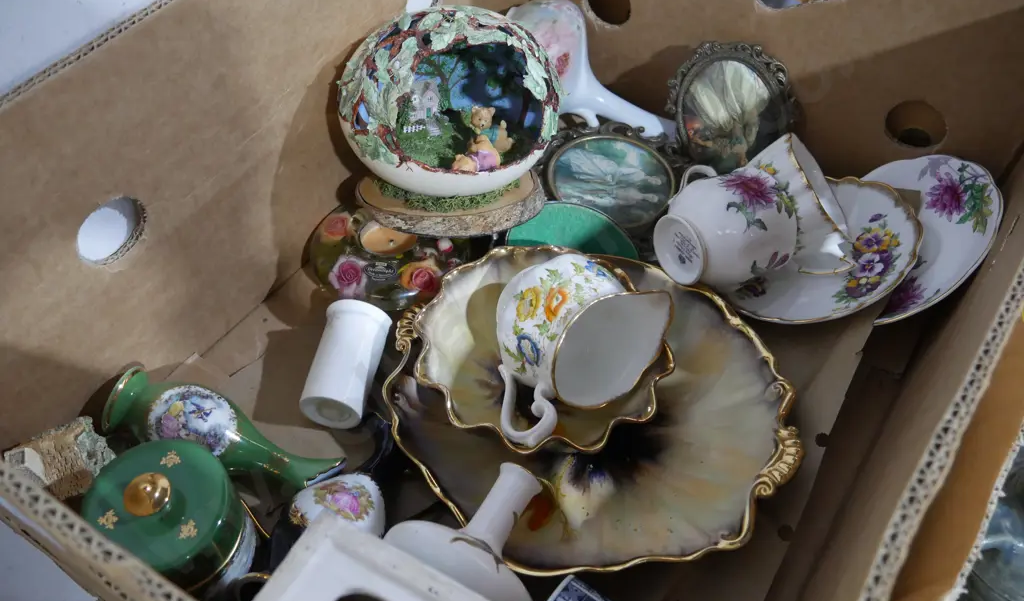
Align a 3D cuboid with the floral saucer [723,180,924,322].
[{"bbox_3d":[0.213,-0.032,0.580,0.134,0.021,0.134,-19,43,19],"label":"floral saucer"}]

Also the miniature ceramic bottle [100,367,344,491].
[{"bbox_3d":[-0.168,0.080,0.483,0.137,0.055,0.055,19,70,3],"label":"miniature ceramic bottle"}]

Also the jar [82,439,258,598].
[{"bbox_3d":[-0.181,0.115,0.437,0.080,0.084,0.080,3,54,-3],"label":"jar"}]

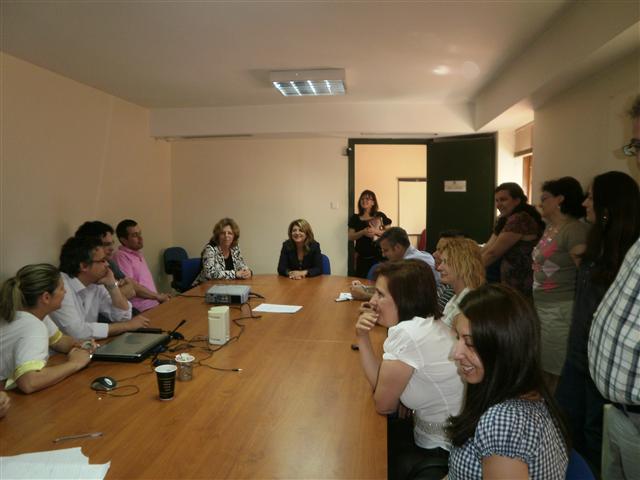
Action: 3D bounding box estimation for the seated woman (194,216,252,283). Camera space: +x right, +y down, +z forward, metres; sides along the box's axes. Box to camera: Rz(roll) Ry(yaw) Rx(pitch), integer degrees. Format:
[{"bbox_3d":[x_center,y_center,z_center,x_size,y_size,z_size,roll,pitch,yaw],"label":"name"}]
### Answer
[{"bbox_3d":[-0.908,0.461,4.572,0.520,1.300,0.680,-3,6,-25],"label":"seated woman"}]

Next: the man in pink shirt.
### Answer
[{"bbox_3d":[-1.280,0.503,3.741,0.800,1.340,0.520,1,5,14],"label":"man in pink shirt"}]

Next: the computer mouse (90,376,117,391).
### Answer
[{"bbox_3d":[-0.904,0.594,2.010,0.112,0.038,0.064,-3,6,-28],"label":"computer mouse"}]

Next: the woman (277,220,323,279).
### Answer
[{"bbox_3d":[-0.206,0.444,4.801,0.490,1.290,0.680,0,5,3],"label":"woman"}]

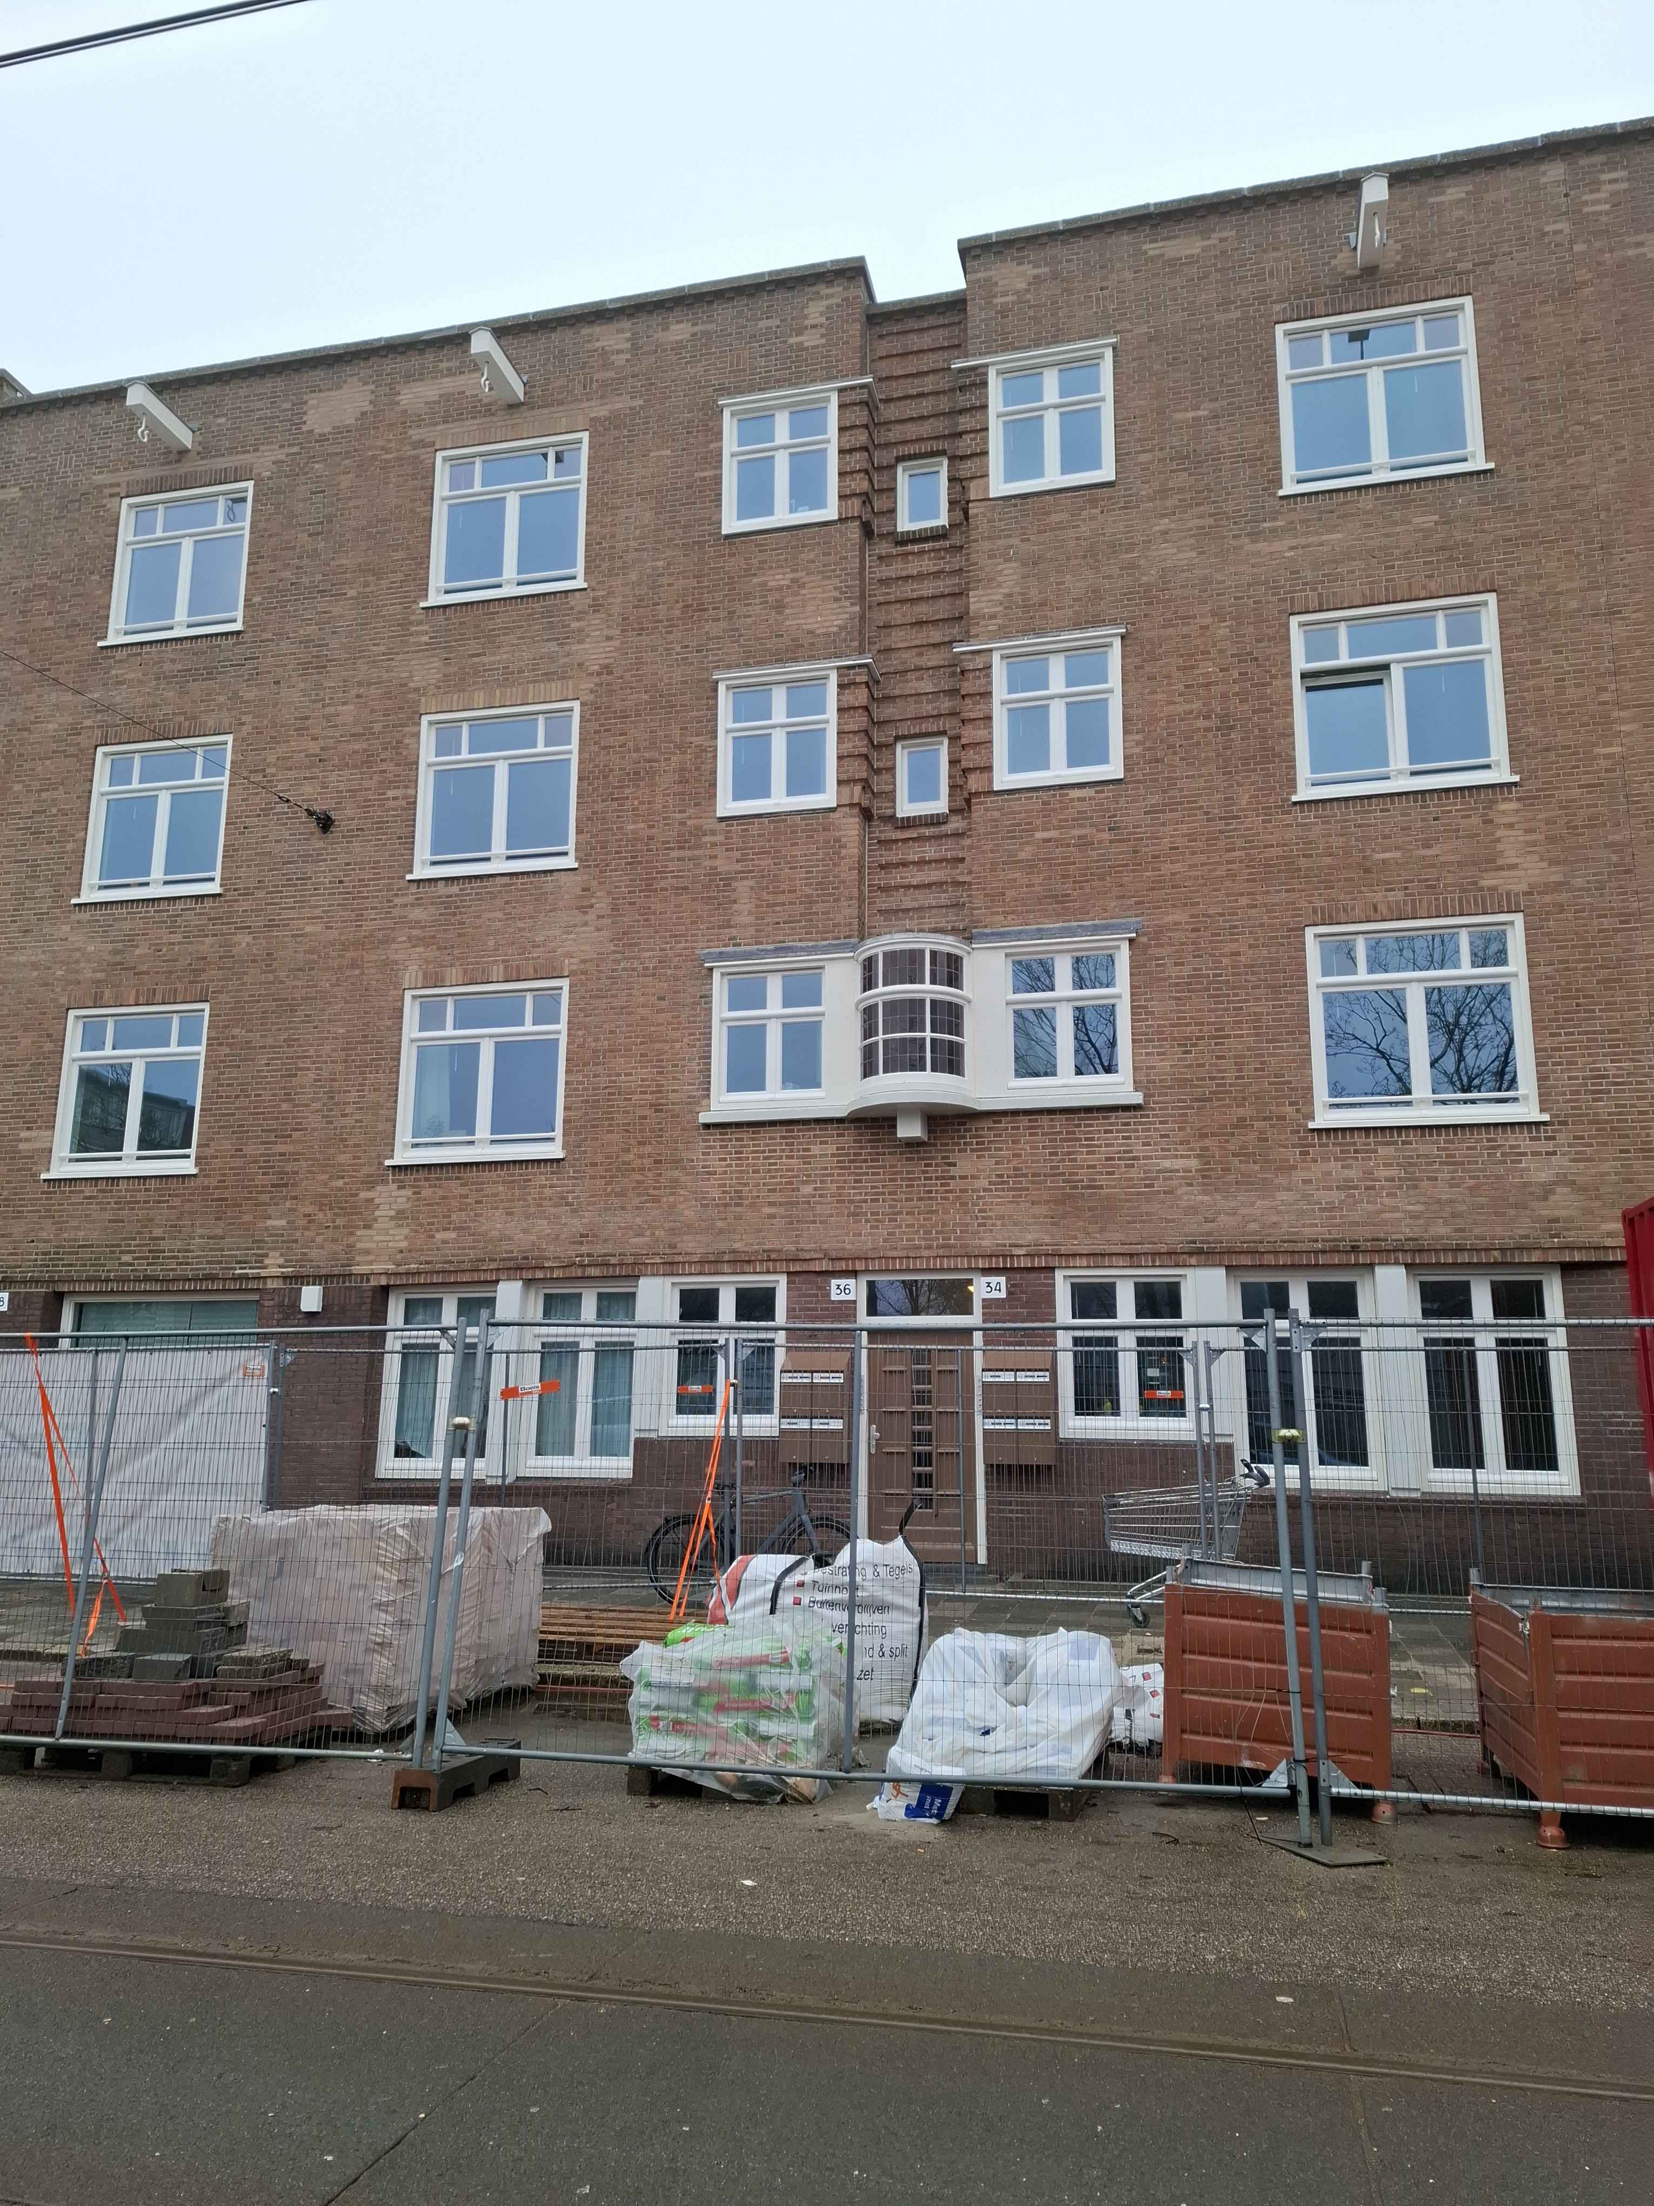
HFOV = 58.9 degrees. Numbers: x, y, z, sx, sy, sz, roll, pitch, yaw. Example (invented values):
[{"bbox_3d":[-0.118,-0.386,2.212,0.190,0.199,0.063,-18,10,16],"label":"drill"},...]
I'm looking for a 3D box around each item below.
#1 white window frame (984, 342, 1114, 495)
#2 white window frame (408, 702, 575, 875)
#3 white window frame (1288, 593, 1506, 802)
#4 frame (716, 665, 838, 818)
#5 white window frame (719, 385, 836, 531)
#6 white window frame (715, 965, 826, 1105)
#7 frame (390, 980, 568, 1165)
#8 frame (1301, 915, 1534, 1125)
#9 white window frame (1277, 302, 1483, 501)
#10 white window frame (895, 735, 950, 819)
[{"bbox_3d":[2.220,-6.669,14.442,1.210,1.445,0.150,-2,-11,14],"label":"white window frame"},{"bbox_3d":[-3.389,-3.204,15.069,1.840,1.805,0.150,-2,-11,13],"label":"white window frame"},{"bbox_3d":[5.112,-3.612,13.136,1.790,1.810,0.150,-2,-11,14],"label":"white window frame"},{"bbox_3d":[-0.479,-3.536,14.516,1.210,1.445,0.150,-2,-11,14],"label":"frame"},{"bbox_3d":[-0.467,-6.515,14.978,1.205,1.450,0.140,-2,-11,13],"label":"white window frame"},{"bbox_3d":[-0.519,-0.634,13.913,1.079,1.332,0.150,-2,-11,14],"label":"white window frame"},{"bbox_3d":[-3.411,-0.304,14.516,1.840,1.785,0.150,-2,-11,13],"label":"frame"},{"bbox_3d":[5.085,-0.685,12.588,1.790,1.810,0.150,-2,-11,14],"label":"frame"},{"bbox_3d":[5.142,-6.569,13.689,1.790,1.810,0.150,-2,-11,14],"label":"white window frame"},{"bbox_3d":[0.954,-3.196,14.486,0.505,0.790,0.120,-2,-11,13],"label":"white window frame"}]

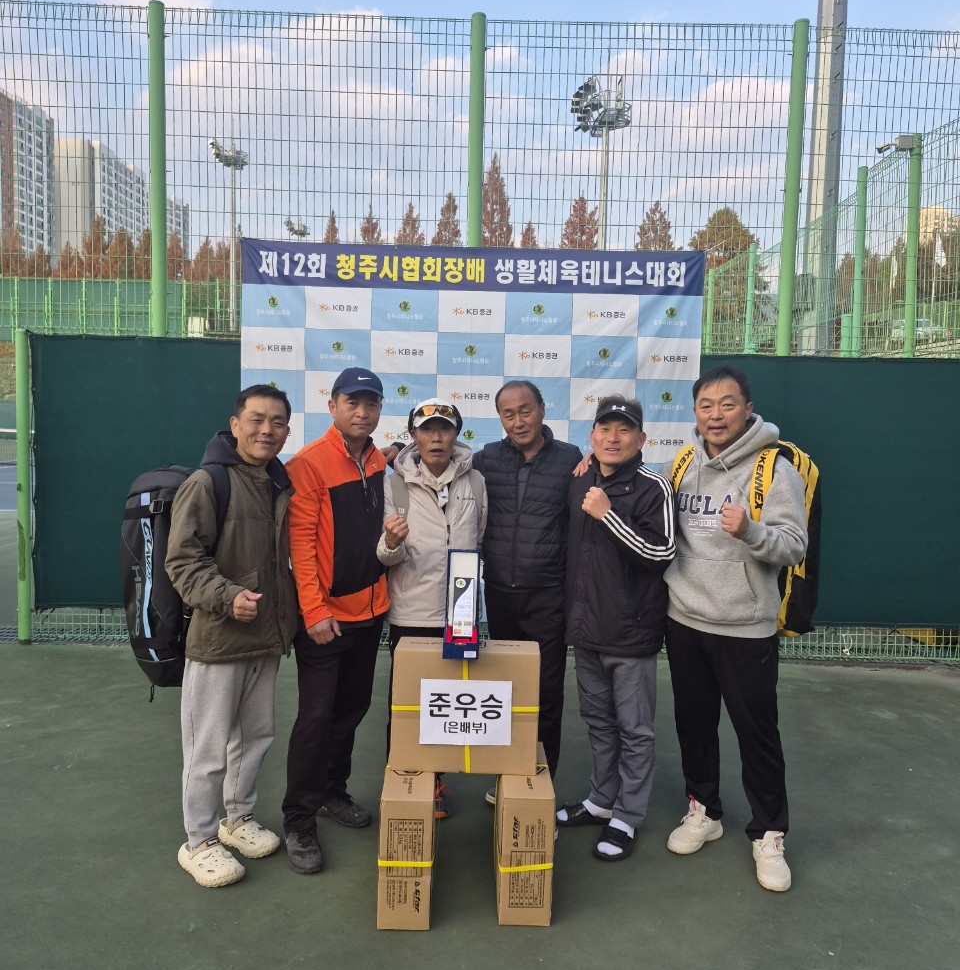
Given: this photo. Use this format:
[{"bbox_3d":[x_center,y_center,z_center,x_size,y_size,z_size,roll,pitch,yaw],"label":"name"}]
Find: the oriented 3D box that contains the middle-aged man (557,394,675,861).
[{"bbox_3d":[0.460,0.500,3.134,0.480,1.655,0.390,5,5,38],"label":"middle-aged man"}]

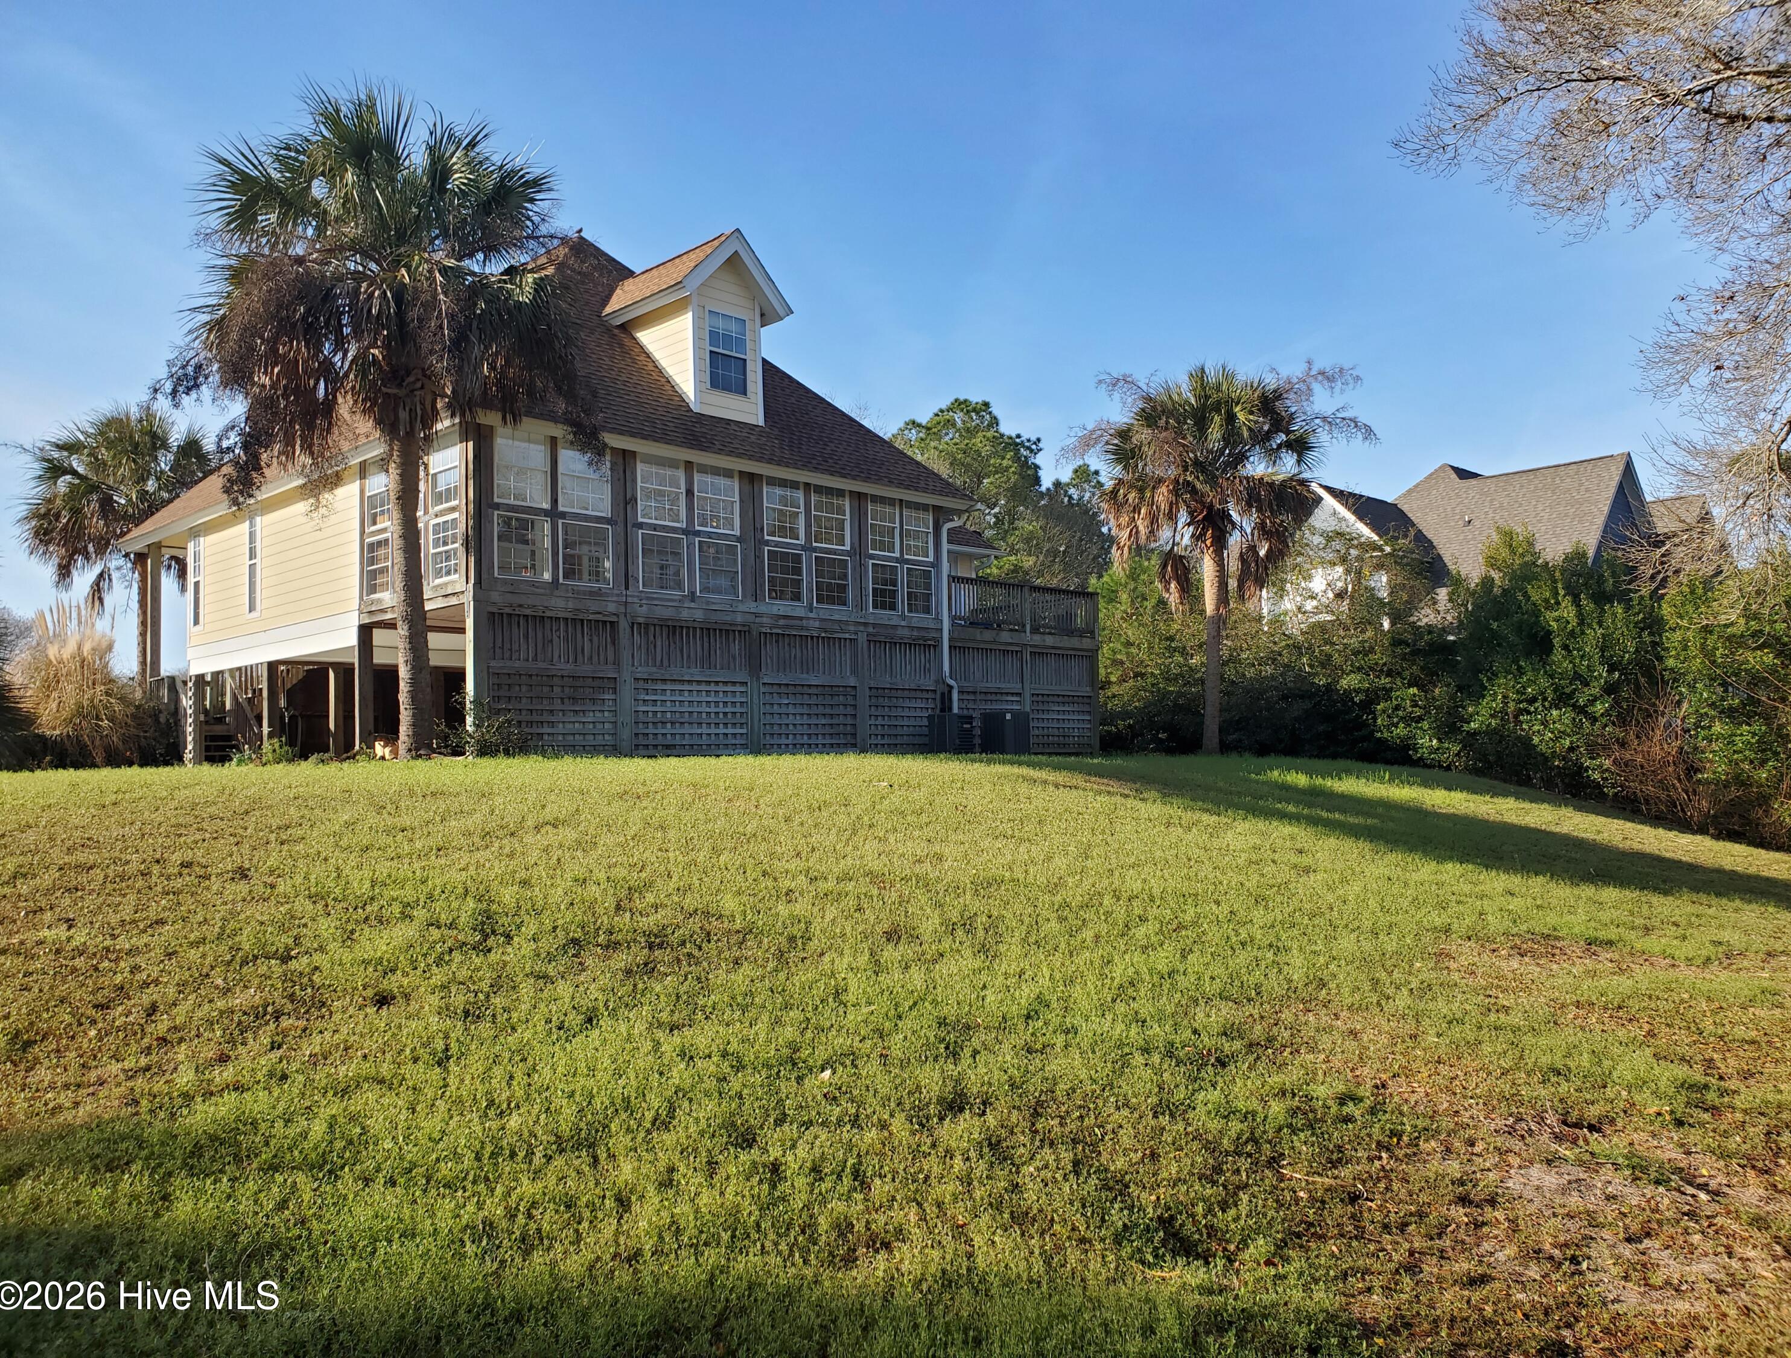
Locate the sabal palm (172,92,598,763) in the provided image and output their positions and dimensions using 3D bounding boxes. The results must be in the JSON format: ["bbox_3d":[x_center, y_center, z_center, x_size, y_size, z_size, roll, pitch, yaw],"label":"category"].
[{"bbox_3d":[-6.170,-3.106,16.500,4.800,8.170,4.800,-1,-4,0],"label":"sabal palm"}]

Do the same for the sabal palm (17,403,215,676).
[{"bbox_3d":[-17.751,-2.177,31.000,4.400,8.110,4.400,-1,-4,0],"label":"sabal palm"}]

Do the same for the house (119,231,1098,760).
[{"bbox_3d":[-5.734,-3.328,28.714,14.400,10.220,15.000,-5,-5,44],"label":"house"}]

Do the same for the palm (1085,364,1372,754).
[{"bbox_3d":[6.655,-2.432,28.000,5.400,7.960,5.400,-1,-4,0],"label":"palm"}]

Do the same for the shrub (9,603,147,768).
[{"bbox_3d":[-16.219,0.140,27.000,2.700,3.170,2.700,-1,-4,0],"label":"shrub"}]

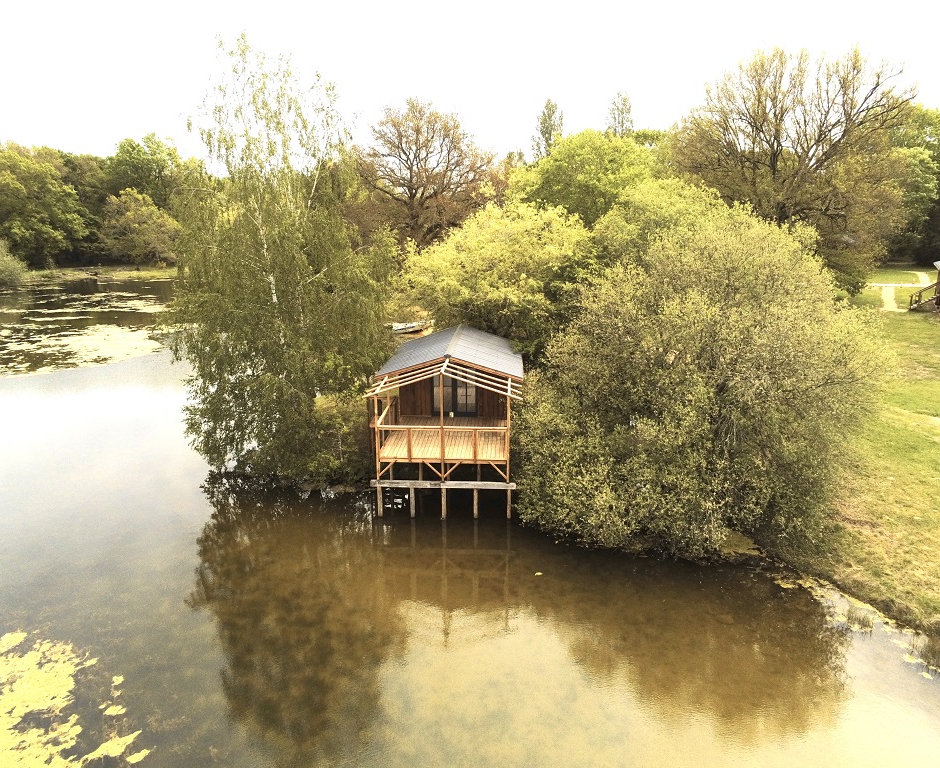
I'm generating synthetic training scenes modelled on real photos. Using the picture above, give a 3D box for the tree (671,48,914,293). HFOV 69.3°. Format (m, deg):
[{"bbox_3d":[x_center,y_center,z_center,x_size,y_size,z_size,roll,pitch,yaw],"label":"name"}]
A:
[{"bbox_3d":[25.296,-15.871,54.312,18.000,20.000,18.000,0,14,0],"label":"tree"}]

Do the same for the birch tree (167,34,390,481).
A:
[{"bbox_3d":[-6.930,-4.467,25.879,8.200,15.900,8.300,0,14,0],"label":"birch tree"}]

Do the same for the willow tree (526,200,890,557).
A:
[{"bbox_3d":[7.344,-0.898,23.394,11.700,10.000,10.200,0,14,0],"label":"willow tree"}]

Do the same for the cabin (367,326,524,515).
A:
[{"bbox_3d":[-0.649,0.970,26.561,5.400,5.220,9.030,0,14,3],"label":"cabin"}]

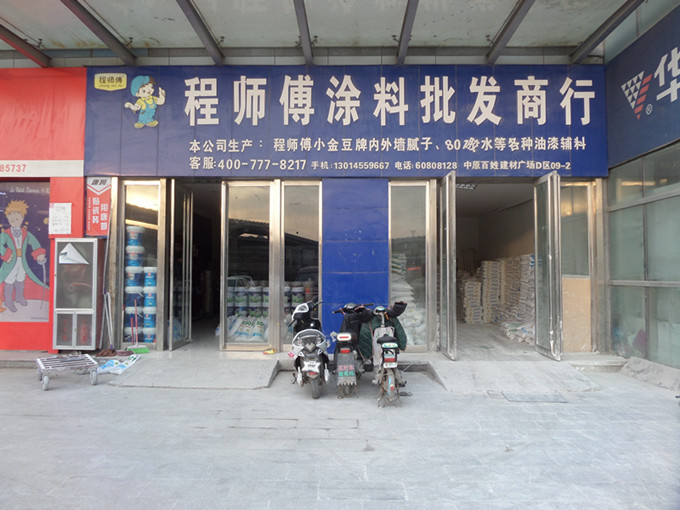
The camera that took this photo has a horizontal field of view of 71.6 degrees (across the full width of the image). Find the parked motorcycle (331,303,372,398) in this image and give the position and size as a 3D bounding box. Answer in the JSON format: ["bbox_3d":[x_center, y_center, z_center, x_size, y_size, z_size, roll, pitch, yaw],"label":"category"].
[{"bbox_3d":[0.139,1.196,6.225,0.600,1.070,1.620,0,-2,3],"label":"parked motorcycle"}]

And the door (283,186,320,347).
[{"bbox_3d":[-0.644,0.176,7.987,0.672,2.879,0.070,0,-2,1],"label":"door"}]

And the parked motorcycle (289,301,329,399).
[{"bbox_3d":[-0.377,1.196,6.227,0.620,1.070,1.700,0,-2,-3],"label":"parked motorcycle"}]

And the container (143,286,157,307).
[{"bbox_3d":[-3.300,0.744,8.310,0.325,0.355,0.325,0,-2,0],"label":"container"}]

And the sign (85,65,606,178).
[{"bbox_3d":[0.047,-2.269,8.040,8.809,1.912,0.150,0,-2,1],"label":"sign"}]

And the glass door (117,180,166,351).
[{"bbox_3d":[-3.383,0.169,8.054,0.846,2.921,0.070,0,-2,1],"label":"glass door"}]

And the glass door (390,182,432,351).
[{"bbox_3d":[1.185,0.184,7.942,0.725,2.880,0.070,0,-2,1],"label":"glass door"}]

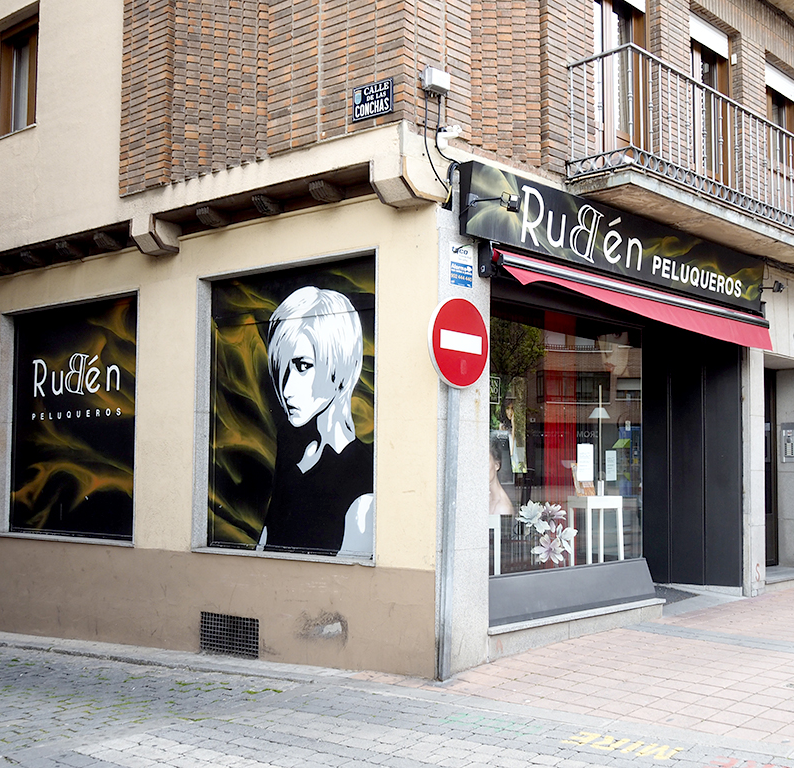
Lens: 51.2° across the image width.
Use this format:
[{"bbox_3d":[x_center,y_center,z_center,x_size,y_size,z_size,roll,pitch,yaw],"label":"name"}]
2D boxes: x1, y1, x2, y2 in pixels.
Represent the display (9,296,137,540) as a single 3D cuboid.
[{"bbox_3d":[-3.281,0.355,8.377,2.100,2.340,0.080,-3,-6,33],"label":"display"}]

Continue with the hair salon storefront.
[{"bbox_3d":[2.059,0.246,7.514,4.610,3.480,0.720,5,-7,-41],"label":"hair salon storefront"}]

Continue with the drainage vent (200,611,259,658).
[{"bbox_3d":[-1.374,2.068,6.794,0.655,0.325,0.050,-3,-6,33],"label":"drainage vent"}]

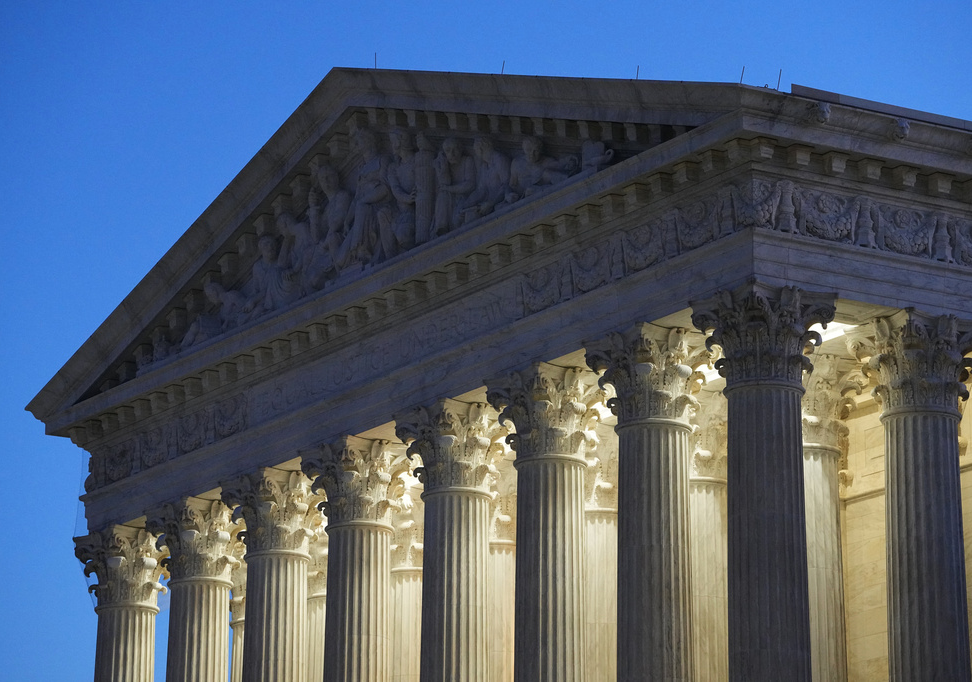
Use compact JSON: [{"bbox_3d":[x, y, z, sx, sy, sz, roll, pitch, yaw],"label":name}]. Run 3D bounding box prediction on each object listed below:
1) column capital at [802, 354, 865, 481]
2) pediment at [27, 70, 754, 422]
[{"bbox_3d":[6.515,1.451,77.103,2.023,1.825,2.023,10,-18,-33],"label":"column capital"},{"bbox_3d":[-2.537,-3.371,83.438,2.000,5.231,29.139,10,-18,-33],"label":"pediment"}]

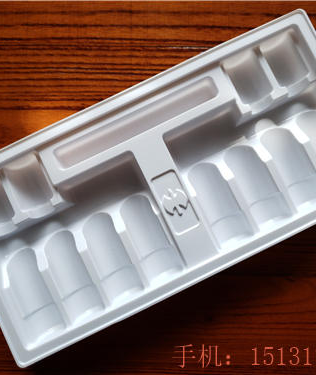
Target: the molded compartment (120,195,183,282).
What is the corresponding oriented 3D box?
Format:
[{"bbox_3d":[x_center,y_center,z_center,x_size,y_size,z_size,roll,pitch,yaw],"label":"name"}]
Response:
[{"bbox_3d":[-0.007,0.037,0.275,0.026,0.020,0.061,-26,86,-1],"label":"molded compartment"}]

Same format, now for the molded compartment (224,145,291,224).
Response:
[{"bbox_3d":[0.071,-0.001,0.277,0.026,0.020,0.061,-26,86,-1],"label":"molded compartment"}]

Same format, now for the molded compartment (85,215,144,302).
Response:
[{"bbox_3d":[-0.034,0.050,0.275,0.026,0.020,0.061,-26,86,-1],"label":"molded compartment"}]

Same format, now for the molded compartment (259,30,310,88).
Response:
[{"bbox_3d":[0.093,-0.094,0.282,0.026,0.020,0.034,-26,86,-1],"label":"molded compartment"}]

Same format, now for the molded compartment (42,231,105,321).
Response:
[{"bbox_3d":[-0.062,0.064,0.274,0.026,0.020,0.061,-26,86,-1],"label":"molded compartment"}]

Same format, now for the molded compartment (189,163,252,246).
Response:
[{"bbox_3d":[0.043,0.013,0.276,0.026,0.020,0.061,-26,86,-1],"label":"molded compartment"}]

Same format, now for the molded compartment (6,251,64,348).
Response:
[{"bbox_3d":[-0.089,0.077,0.274,0.026,0.020,0.061,-26,86,-1],"label":"molded compartment"}]

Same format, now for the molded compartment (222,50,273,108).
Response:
[{"bbox_3d":[0.065,-0.081,0.282,0.026,0.020,0.034,-26,86,-1],"label":"molded compartment"}]

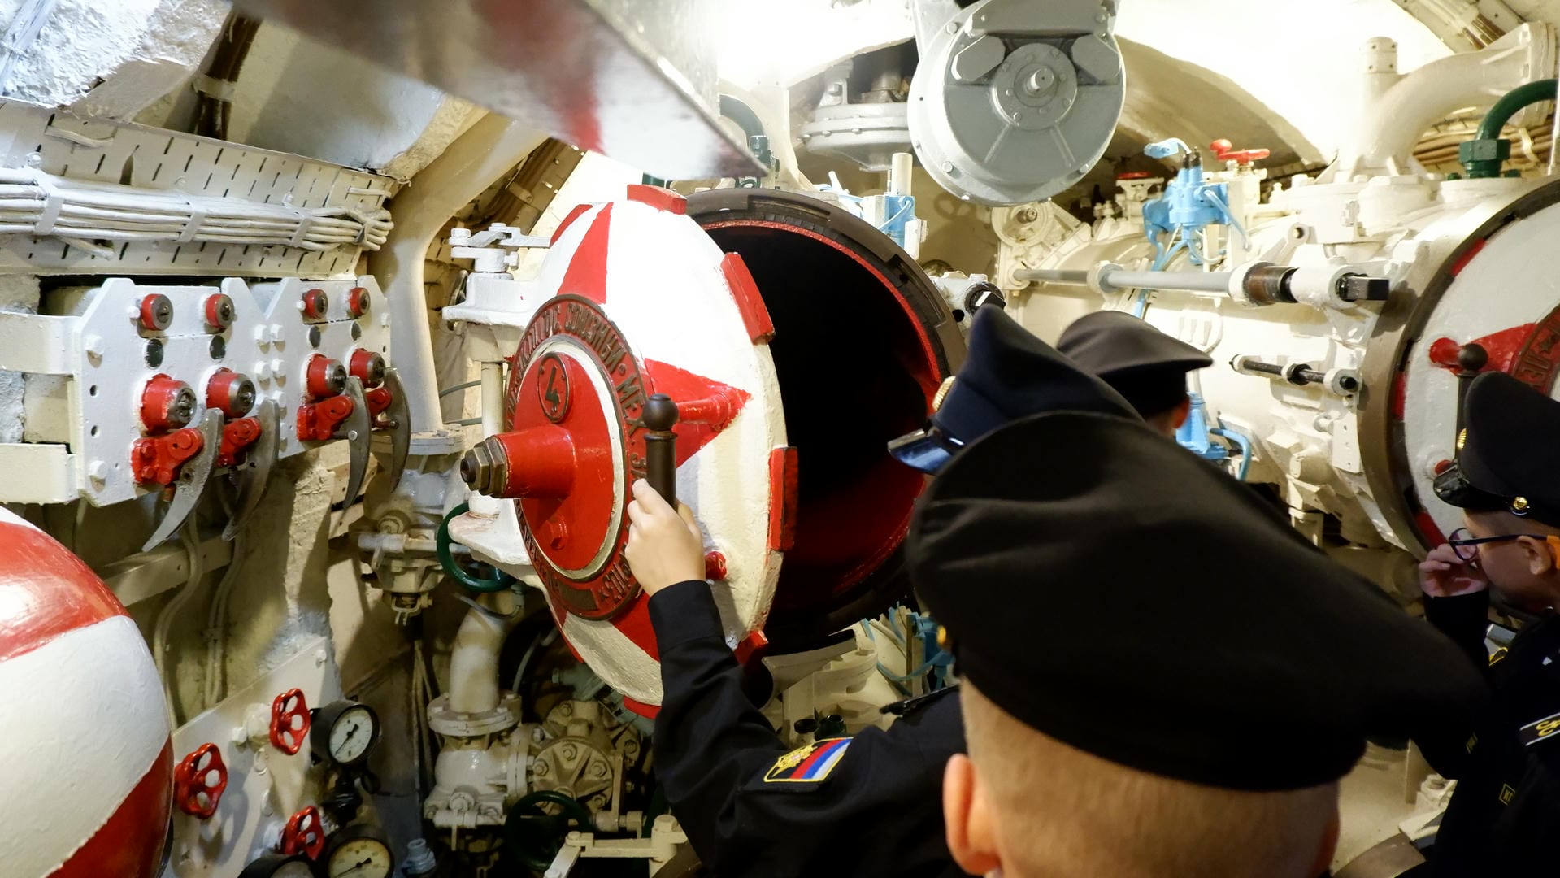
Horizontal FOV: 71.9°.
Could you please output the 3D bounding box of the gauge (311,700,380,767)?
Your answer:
[{"bbox_3d":[-0.634,0.425,1.560,0.050,0.093,0.093,13,14,25],"label":"gauge"}]

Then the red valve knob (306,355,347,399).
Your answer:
[{"bbox_3d":[-0.676,-0.092,1.600,0.036,0.060,0.060,6,10,11],"label":"red valve knob"}]

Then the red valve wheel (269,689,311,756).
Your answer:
[{"bbox_3d":[-0.631,0.365,1.385,0.025,0.084,0.084,1,10,7],"label":"red valve wheel"}]

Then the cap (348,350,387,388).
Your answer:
[{"bbox_3d":[-0.639,-0.108,1.671,0.034,0.059,0.059,5,10,6],"label":"cap"}]

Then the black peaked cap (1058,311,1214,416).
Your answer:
[{"bbox_3d":[0.553,-0.115,1.680,0.250,0.140,0.270,2,10,10],"label":"black peaked cap"}]

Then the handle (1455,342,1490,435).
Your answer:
[{"bbox_3d":[0.895,-0.029,1.399,0.038,0.195,0.040,-2,10,-9],"label":"handle"}]

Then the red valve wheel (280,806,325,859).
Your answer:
[{"bbox_3d":[-0.629,0.526,1.422,0.025,0.084,0.084,1,10,7],"label":"red valve wheel"}]

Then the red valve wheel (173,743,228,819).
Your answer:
[{"bbox_3d":[-0.653,0.385,1.212,0.025,0.084,0.084,1,10,7],"label":"red valve wheel"}]

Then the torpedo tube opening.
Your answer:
[{"bbox_3d":[-0.047,-0.033,1.510,0.610,0.610,0.160,-2,10,-9],"label":"torpedo tube opening"}]

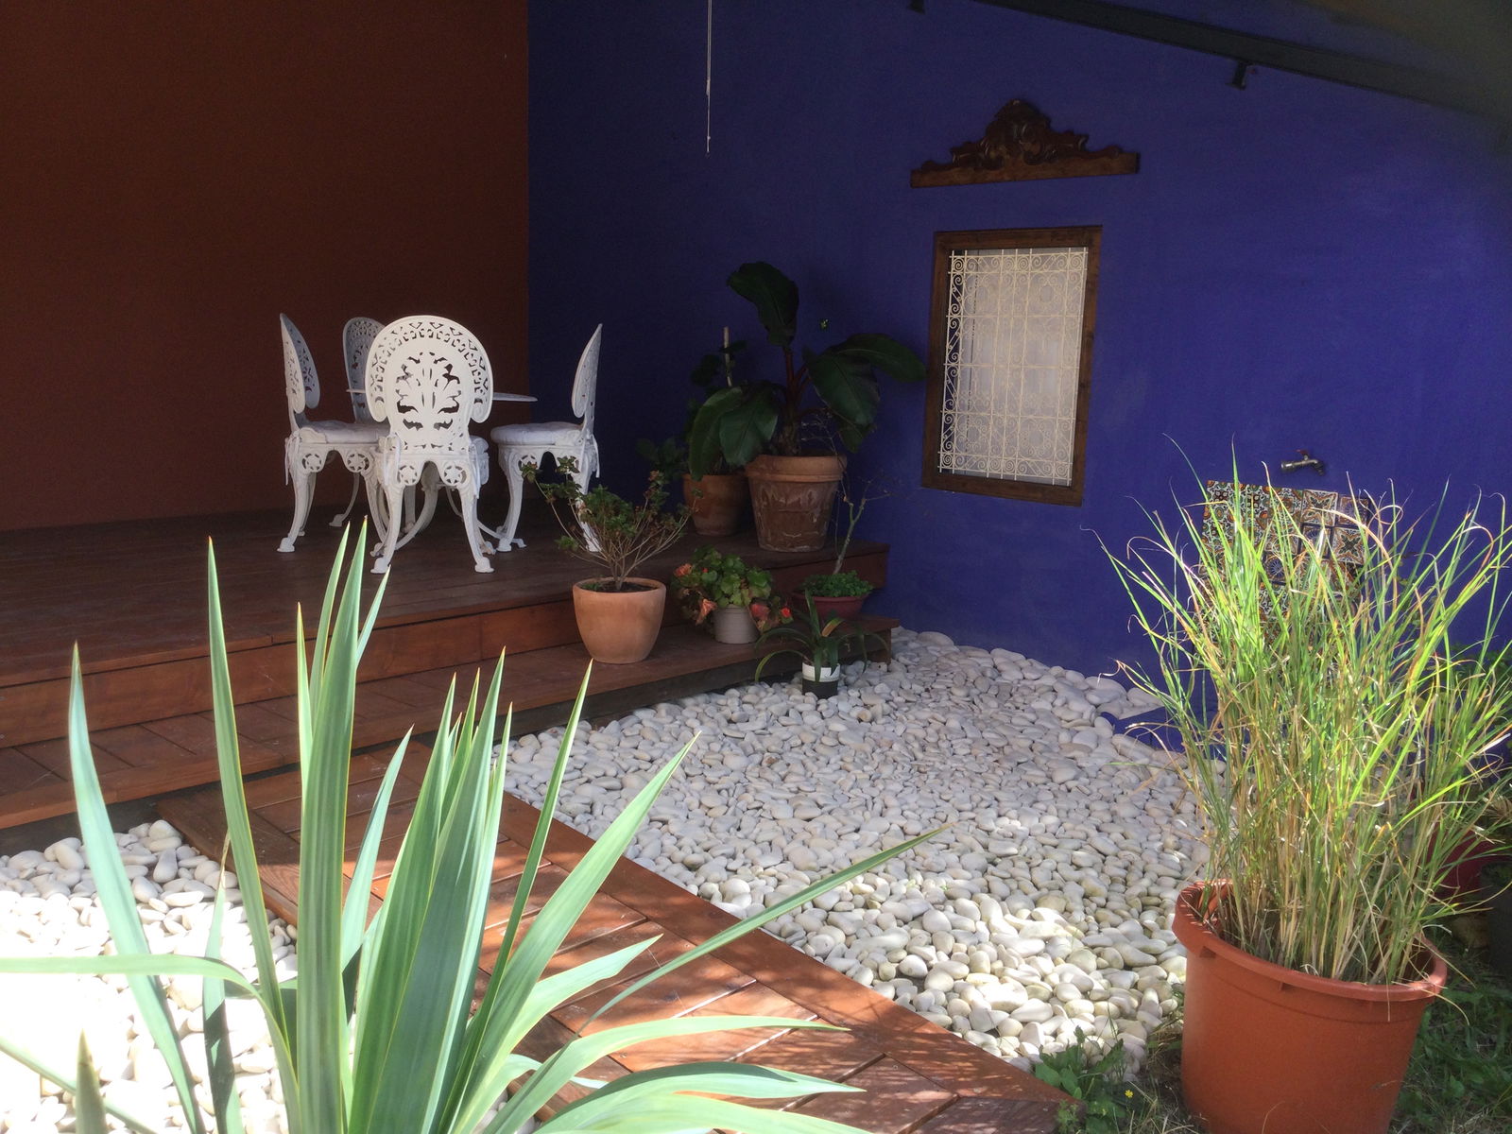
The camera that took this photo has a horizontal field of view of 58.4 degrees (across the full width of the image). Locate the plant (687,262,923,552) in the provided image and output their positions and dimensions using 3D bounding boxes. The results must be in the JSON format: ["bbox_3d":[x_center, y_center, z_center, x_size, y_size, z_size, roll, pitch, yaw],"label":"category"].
[{"bbox_3d":[0.129,-0.627,5.330,0.840,1.125,0.660,11,13,42],"label":"plant"}]

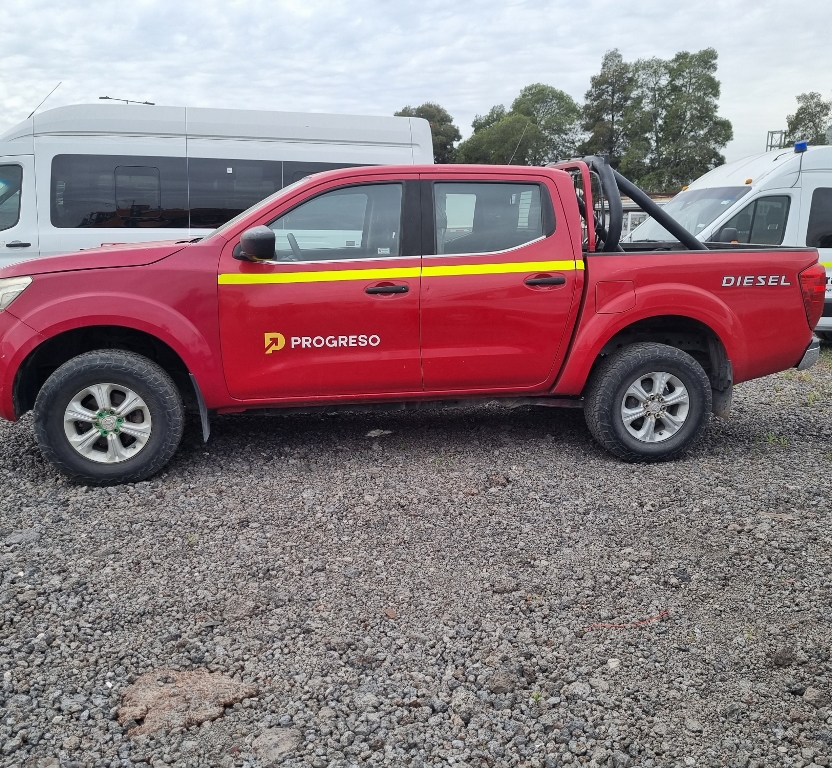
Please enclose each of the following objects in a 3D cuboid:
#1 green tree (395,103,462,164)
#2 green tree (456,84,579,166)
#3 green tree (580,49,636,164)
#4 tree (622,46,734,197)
[{"bbox_3d":[0.397,-11.648,42.486,4.470,7.400,4.470,1,12,0],"label":"green tree"},{"bbox_3d":[5.155,-11.469,40.459,6.720,8.090,6.720,1,12,0],"label":"green tree"},{"bbox_3d":[9.827,-12.269,40.264,3.640,9.890,3.640,1,12,0],"label":"green tree"},{"bbox_3d":[12.872,-11.928,39.303,6.300,9.750,6.300,1,12,0],"label":"tree"}]

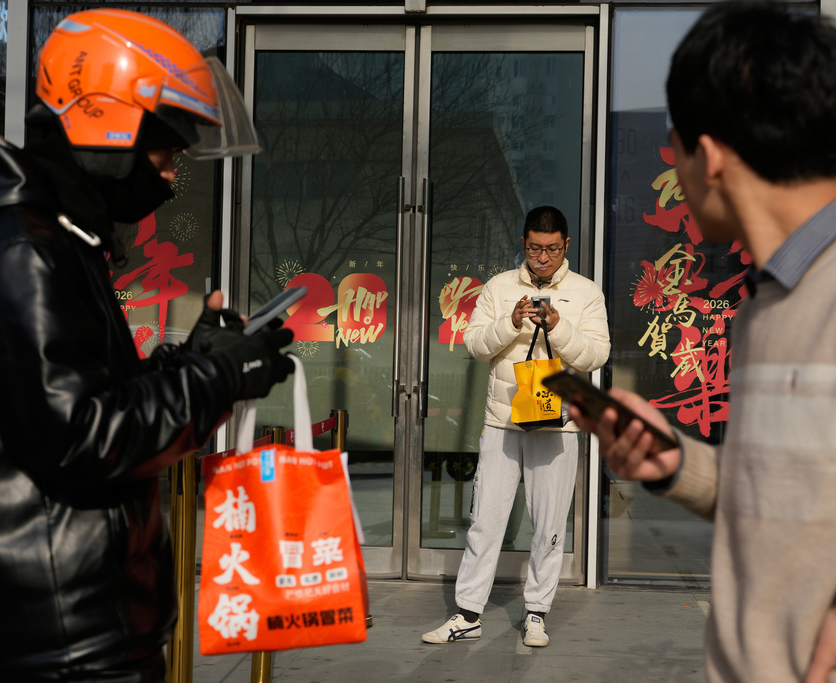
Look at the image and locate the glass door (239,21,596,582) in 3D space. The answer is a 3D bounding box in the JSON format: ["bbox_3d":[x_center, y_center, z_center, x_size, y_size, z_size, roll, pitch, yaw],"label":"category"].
[{"bbox_3d":[-0.017,-0.203,8.181,1.764,2.784,0.200,1,-1,6],"label":"glass door"}]

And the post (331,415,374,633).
[{"bbox_3d":[-0.333,0.724,6.825,0.315,0.885,0.315,1,-1,3],"label":"post"}]

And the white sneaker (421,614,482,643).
[{"bbox_3d":[0.136,1.121,6.515,0.268,0.105,0.100,2,-1,-35],"label":"white sneaker"}]

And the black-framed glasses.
[{"bbox_3d":[0.496,-0.369,6.475,0.146,0.046,0.142,1,16,3],"label":"black-framed glasses"}]

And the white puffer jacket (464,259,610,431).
[{"bbox_3d":[0.469,0.012,6.470,0.560,0.670,0.420,1,-1,3],"label":"white puffer jacket"}]

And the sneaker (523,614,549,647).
[{"bbox_3d":[0.467,1.130,6.528,0.100,0.105,0.272,1,-1,3],"label":"sneaker"}]

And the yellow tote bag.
[{"bbox_3d":[0.456,0.133,6.290,0.195,0.405,0.120,-2,-1,3],"label":"yellow tote bag"}]

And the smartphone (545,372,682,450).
[{"bbox_3d":[0.230,0.087,1.967,0.163,0.009,0.077,36,25,21],"label":"smartphone"}]

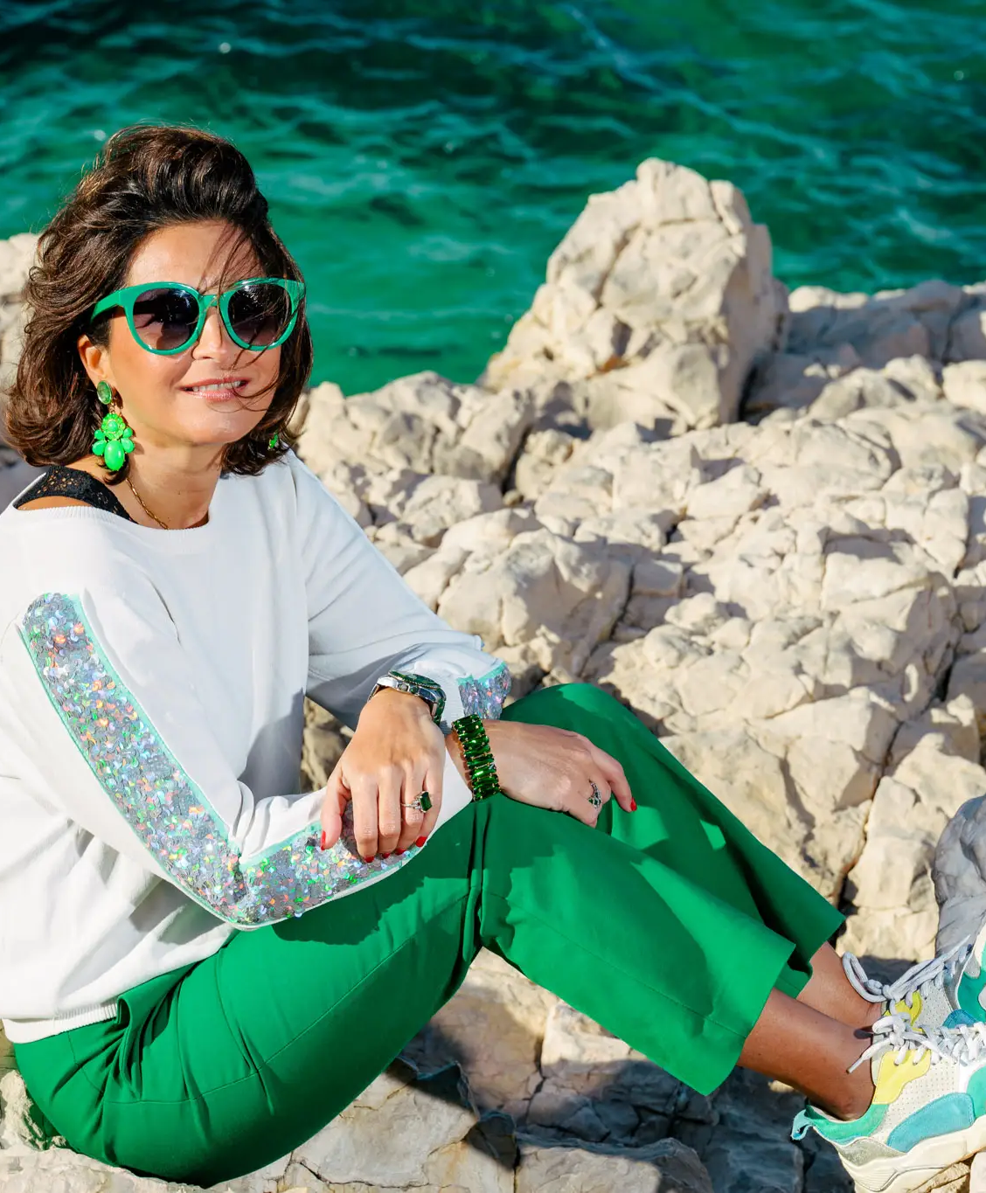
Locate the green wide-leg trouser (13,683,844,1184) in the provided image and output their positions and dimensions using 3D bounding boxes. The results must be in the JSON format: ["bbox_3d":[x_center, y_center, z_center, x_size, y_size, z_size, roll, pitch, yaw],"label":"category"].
[{"bbox_3d":[-0.051,0.262,3.980,0.670,0.380,0.400,9,17,33],"label":"green wide-leg trouser"}]

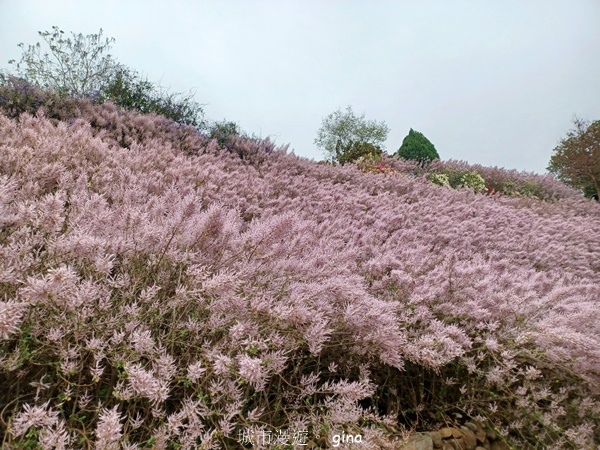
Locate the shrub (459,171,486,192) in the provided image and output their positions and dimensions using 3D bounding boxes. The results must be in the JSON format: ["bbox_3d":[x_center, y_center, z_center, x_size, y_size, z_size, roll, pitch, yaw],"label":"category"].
[{"bbox_3d":[5.255,-1.310,13.200,0.860,0.750,0.800,0,-4,0],"label":"shrub"}]

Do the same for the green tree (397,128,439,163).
[{"bbox_3d":[4.157,-2.719,15.200,1.500,1.400,1.450,0,-4,0],"label":"green tree"}]

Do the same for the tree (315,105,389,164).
[{"bbox_3d":[1.842,-3.202,15.500,2.600,2.250,2.300,0,-4,0],"label":"tree"}]

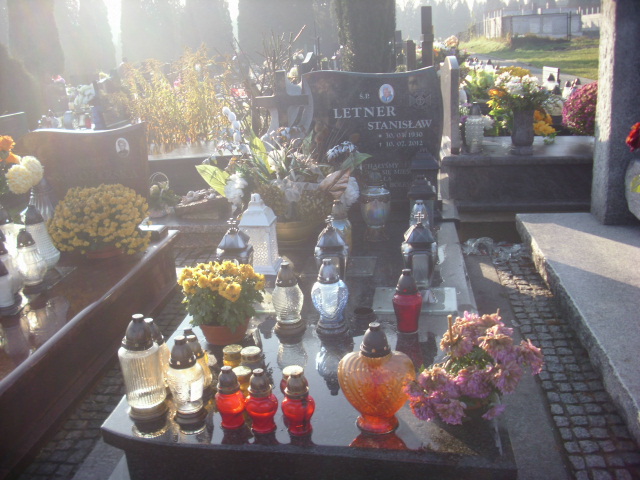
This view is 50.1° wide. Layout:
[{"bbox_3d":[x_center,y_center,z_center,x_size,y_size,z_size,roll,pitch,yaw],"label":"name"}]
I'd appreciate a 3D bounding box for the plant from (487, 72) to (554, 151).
[{"bbox_3d":[1.333,-0.848,4.550,0.440,0.520,0.380,-1,16,8],"label":"plant"}]

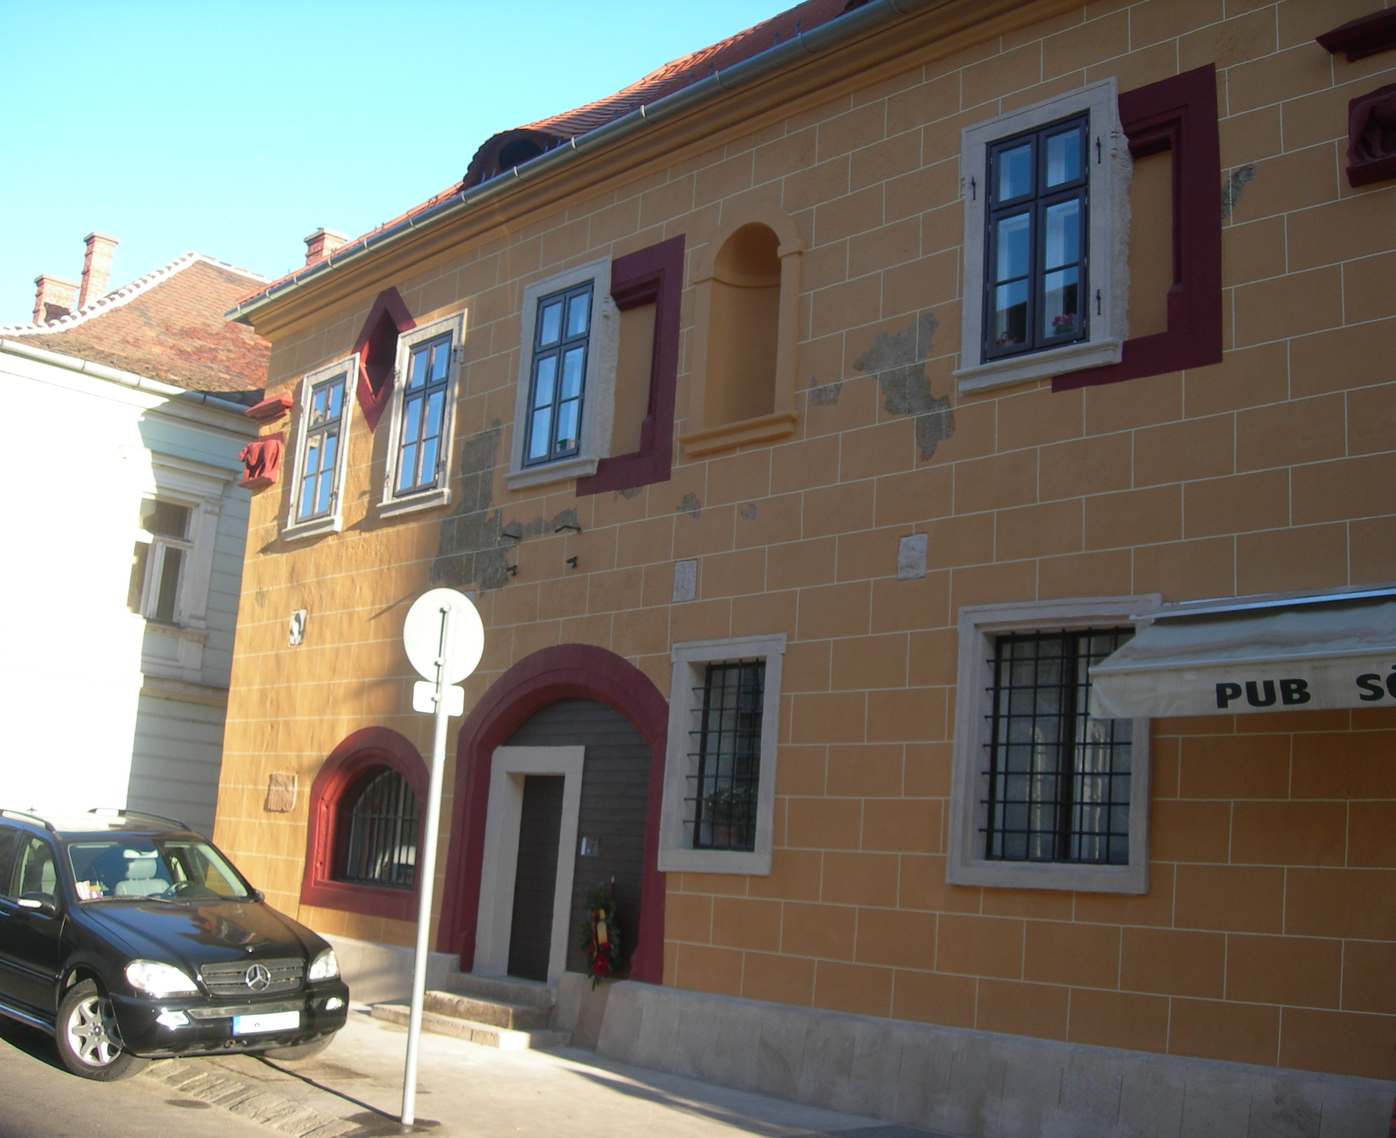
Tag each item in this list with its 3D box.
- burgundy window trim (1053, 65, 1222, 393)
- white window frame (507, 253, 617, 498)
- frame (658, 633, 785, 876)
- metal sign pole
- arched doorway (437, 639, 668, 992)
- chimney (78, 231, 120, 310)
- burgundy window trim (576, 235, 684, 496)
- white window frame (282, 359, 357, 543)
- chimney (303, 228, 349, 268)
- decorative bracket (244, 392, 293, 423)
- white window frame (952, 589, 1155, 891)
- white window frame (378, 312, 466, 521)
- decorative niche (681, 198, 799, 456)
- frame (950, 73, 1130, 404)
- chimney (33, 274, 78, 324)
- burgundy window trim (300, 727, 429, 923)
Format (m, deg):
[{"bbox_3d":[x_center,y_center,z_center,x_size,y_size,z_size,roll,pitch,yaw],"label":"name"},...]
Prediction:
[{"bbox_3d":[3.259,-2.469,12.311,0.150,2.270,1.380,14,-15,-41],"label":"burgundy window trim"},{"bbox_3d":[-1.356,-2.013,17.517,0.200,2.353,1.672,14,-15,-41],"label":"white window frame"},{"bbox_3d":[0.297,1.668,14.780,0.280,2.071,1.458,14,-15,-41],"label":"frame"},{"bbox_3d":[-1.747,1.892,10.880,0.068,3.353,0.068,14,-15,-42],"label":"metal sign pole"},{"bbox_3d":[-1.256,2.337,16.393,0.400,3.144,3.500,14,-15,-41],"label":"arched doorway"},{"bbox_3d":[-11.160,-5.420,30.845,0.500,1.570,0.500,14,-15,-41],"label":"chimney"},{"bbox_3d":[-0.619,-1.980,16.474,0.150,2.470,1.400,14,-15,-41],"label":"burgundy window trim"},{"bbox_3d":[-4.680,-1.483,21.022,0.200,2.259,1.430,14,-15,-41],"label":"white window frame"},{"bbox_3d":[-7.158,-5.671,31.798,0.529,1.400,0.715,14,-15,-41],"label":"chimney"},{"bbox_3d":[-5.617,-2.119,21.847,0.180,0.360,0.860,14,-15,-41],"label":"decorative bracket"},{"bbox_3d":[2.588,1.268,12.068,0.260,2.090,1.750,14,-15,-41],"label":"white window frame"},{"bbox_3d":[-3.127,-1.762,19.393,0.200,2.299,1.481,14,-15,-41],"label":"white window frame"},{"bbox_3d":[0.517,-2.229,15.444,0.500,2.290,1.450,14,-15,-41],"label":"decorative niche"},{"bbox_3d":[2.668,-2.566,12.954,0.240,2.310,1.560,14,-15,-41],"label":"frame"},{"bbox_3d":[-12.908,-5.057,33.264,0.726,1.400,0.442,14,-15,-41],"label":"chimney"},{"bbox_3d":[-3.562,2.810,18.560,0.330,2.090,2.470,14,-15,-41],"label":"burgundy window trim"}]

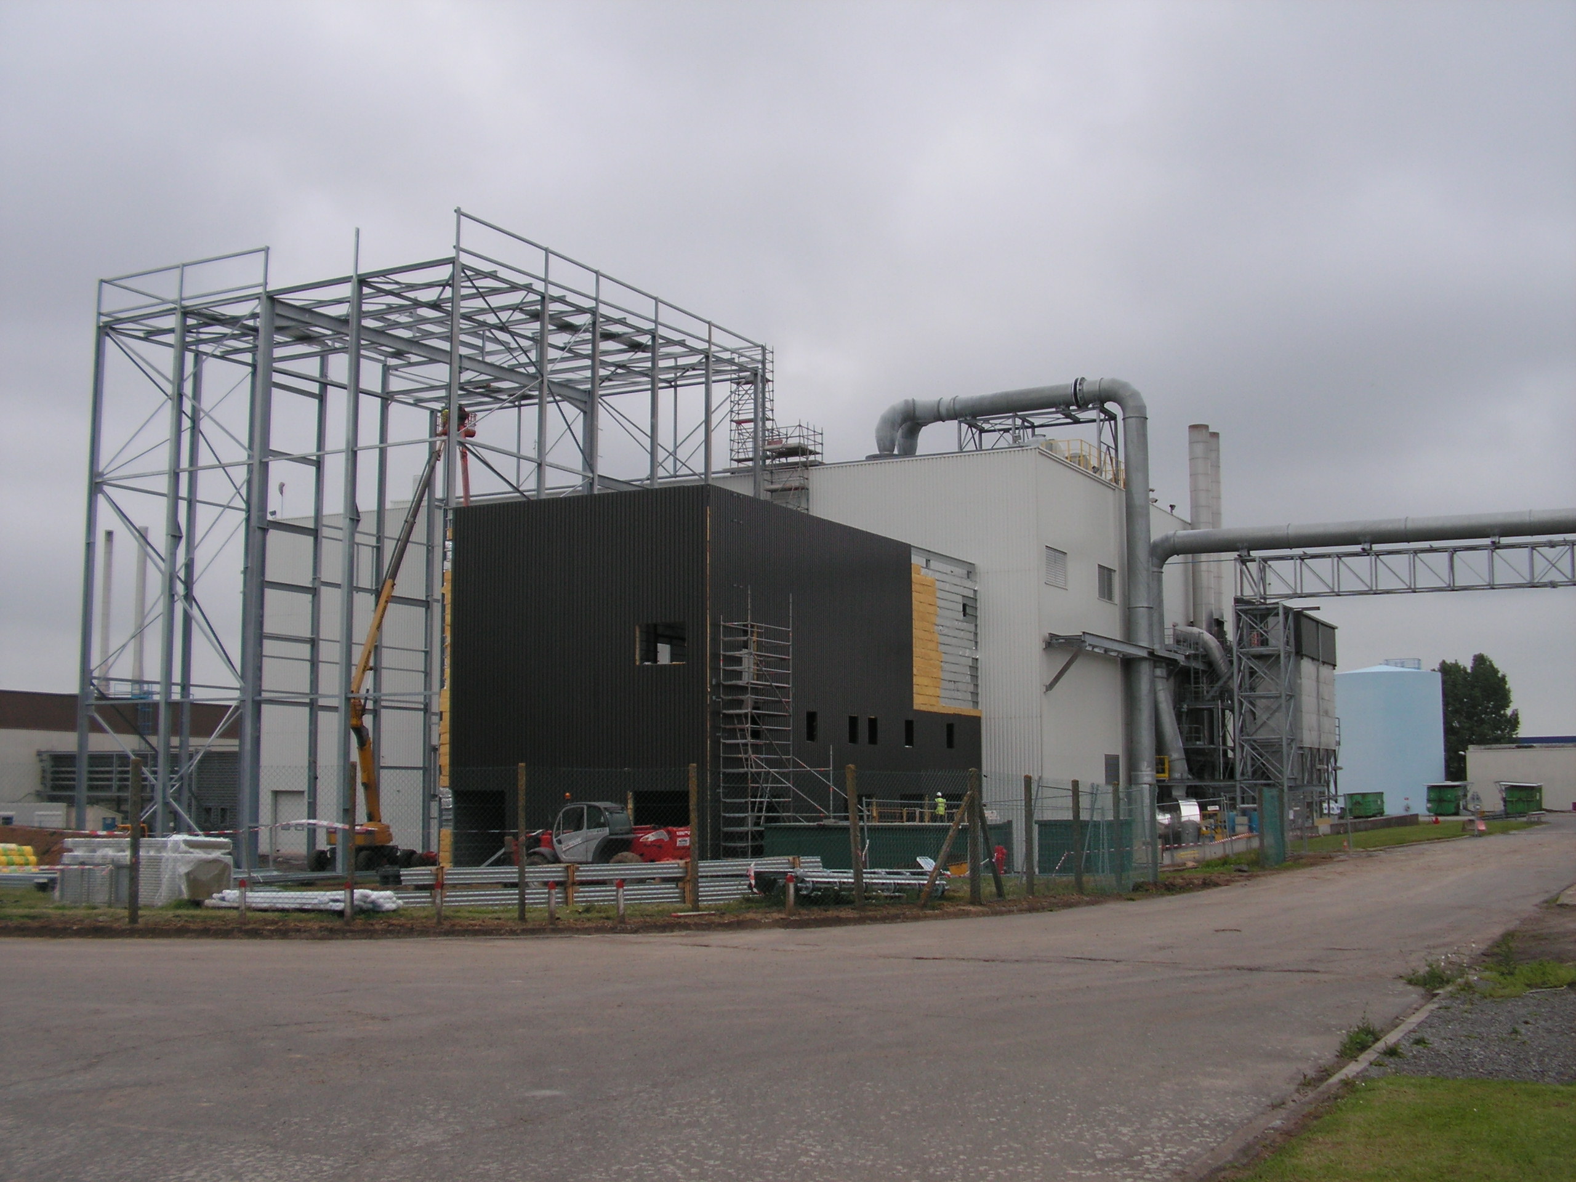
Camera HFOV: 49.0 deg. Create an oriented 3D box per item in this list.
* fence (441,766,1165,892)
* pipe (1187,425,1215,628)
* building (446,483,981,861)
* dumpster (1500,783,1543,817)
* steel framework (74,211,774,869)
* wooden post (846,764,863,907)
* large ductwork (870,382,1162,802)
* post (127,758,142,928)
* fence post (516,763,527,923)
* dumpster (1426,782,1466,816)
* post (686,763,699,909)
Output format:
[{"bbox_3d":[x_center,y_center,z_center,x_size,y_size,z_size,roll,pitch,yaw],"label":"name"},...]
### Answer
[{"bbox_3d":[2.384,3.706,26.185,2.467,2.070,16.993,-6,-8,41],"label":"fence"},{"bbox_3d":[22.810,-3.455,95.355,1.170,11.400,1.170,-3,-7,28],"label":"pipe"},{"bbox_3d":[-1.869,4.514,71.650,11.400,13.450,24.200,-3,-7,28],"label":"building"},{"bbox_3d":[52.641,15.002,124.000,2.550,2.300,2.200,-1,-7,11],"label":"dumpster"},{"bbox_3d":[-15.560,-0.407,80.041,20.100,25.300,24.400,-3,-7,28],"label":"steel framework"},{"bbox_3d":[0.912,3.282,23.206,0.110,1.899,0.110,-2,-6,0],"label":"wooden post"},{"bbox_3d":[11.621,0.803,90.288,15.200,23.200,3.100,-3,-7,28],"label":"large ductwork"},{"bbox_3d":[-7.660,2.932,20.308,0.115,1.940,0.115,0,-6,0],"label":"post"},{"bbox_3d":[-3.218,3.050,20.956,0.100,1.901,0.100,0,-6,0],"label":"fence post"},{"bbox_3d":[47.841,15.200,126.000,2.450,2.300,2.200,-2,-7,17],"label":"dumpster"},{"bbox_3d":[-1.232,3.223,22.706,0.105,1.897,0.105,0,-6,0],"label":"post"}]

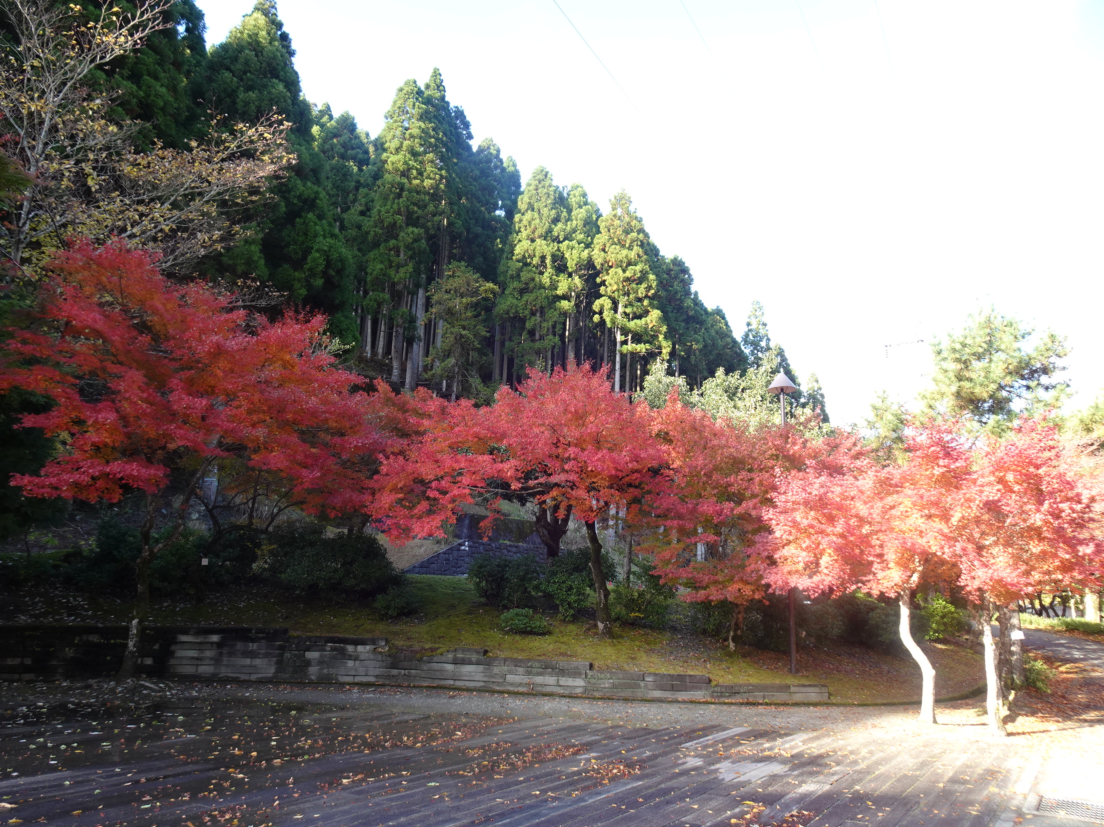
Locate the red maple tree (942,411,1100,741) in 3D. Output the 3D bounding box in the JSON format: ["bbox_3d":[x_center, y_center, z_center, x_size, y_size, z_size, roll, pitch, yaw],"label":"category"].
[{"bbox_3d":[5.896,1.950,9.651,2.081,3.909,2.393,2,-13,0],"label":"red maple tree"}]

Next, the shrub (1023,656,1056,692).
[{"bbox_3d":[8.165,4.359,12.814,0.551,0.593,0.496,2,-13,0],"label":"shrub"}]

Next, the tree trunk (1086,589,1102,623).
[{"bbox_3d":[17.266,6.017,24.400,0.430,1.260,0.430,2,-13,0],"label":"tree trunk"}]

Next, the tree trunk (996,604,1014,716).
[{"bbox_3d":[6.417,3.424,10.860,0.240,1.633,0.240,2,-13,0],"label":"tree trunk"}]

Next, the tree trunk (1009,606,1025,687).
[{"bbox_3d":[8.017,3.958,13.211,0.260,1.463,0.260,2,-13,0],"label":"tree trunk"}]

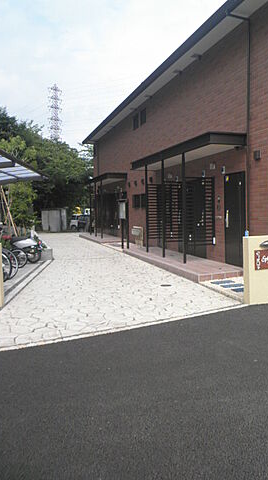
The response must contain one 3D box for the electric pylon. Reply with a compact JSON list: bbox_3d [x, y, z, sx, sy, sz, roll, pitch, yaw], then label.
[{"bbox_3d":[-34.427,-40.697,161.451,7.500,56.700,7.000,-4,6,-27],"label":"electric pylon"}]

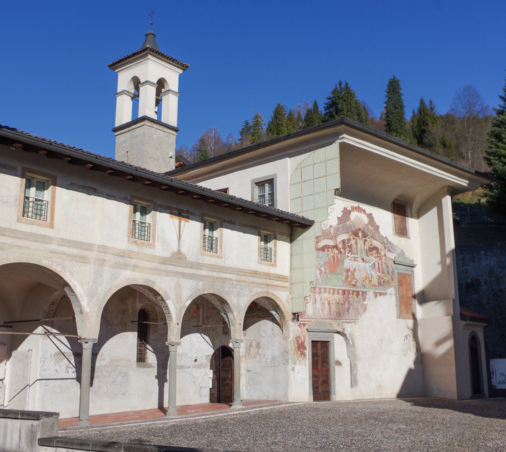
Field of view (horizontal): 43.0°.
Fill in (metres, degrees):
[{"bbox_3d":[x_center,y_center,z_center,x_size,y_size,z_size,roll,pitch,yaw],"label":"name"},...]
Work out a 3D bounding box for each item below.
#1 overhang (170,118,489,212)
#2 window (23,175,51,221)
[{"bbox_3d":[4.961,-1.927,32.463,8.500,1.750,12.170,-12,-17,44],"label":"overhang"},{"bbox_3d":[-6.309,-0.807,18.718,0.160,1.300,0.860,-10,-16,39],"label":"window"}]

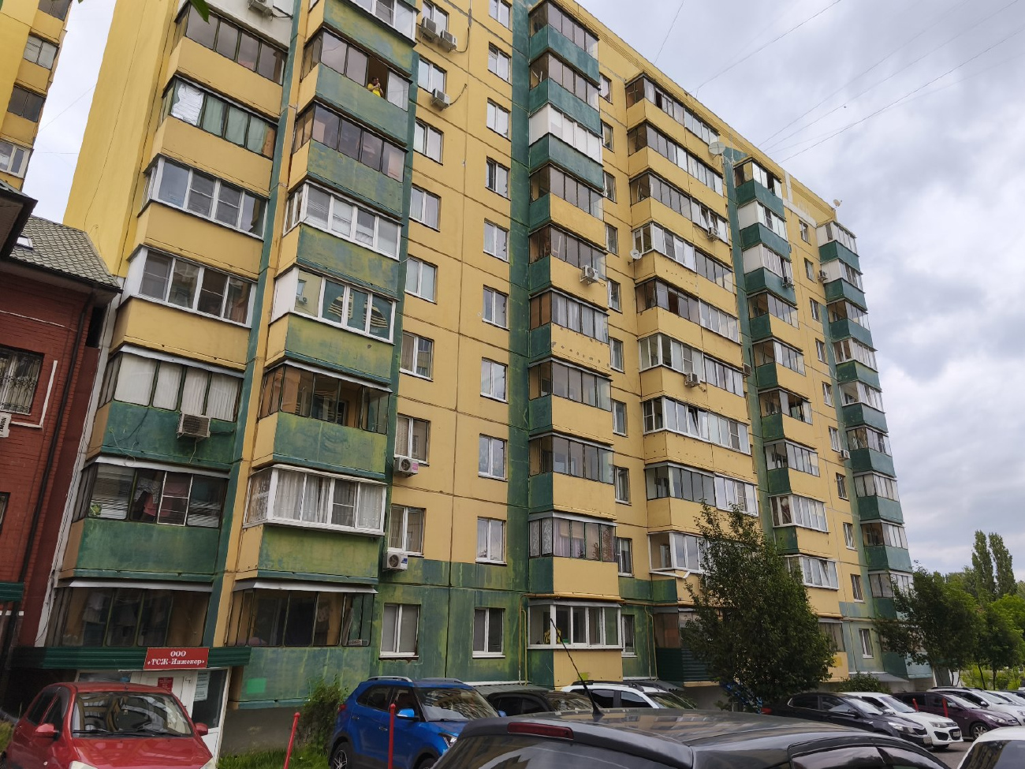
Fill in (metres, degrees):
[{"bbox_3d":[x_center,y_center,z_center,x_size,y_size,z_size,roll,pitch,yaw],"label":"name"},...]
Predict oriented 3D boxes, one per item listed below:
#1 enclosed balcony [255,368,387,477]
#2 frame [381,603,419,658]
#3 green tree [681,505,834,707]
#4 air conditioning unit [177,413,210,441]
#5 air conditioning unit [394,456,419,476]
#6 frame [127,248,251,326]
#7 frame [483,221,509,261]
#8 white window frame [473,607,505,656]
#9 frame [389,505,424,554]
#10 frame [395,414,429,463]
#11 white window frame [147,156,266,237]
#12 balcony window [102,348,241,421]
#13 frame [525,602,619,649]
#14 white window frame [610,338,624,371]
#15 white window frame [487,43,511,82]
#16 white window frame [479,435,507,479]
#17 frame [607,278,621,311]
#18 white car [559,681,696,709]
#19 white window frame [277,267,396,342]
[{"bbox_3d":[-5.000,1.148,18.344,3.190,2.650,1.200,17,-26,-37],"label":"enclosed balcony"},{"bbox_3d":[-3.152,6.933,19.178,1.220,1.410,0.160,17,-26,-38],"label":"frame"},{"bbox_3d":[8.614,8.038,24.116,4.800,7.400,4.700,17,-26,-37],"label":"green tree"},{"bbox_3d":[-8.117,1.086,17.358,0.700,0.530,0.290,17,-26,-38],"label":"air conditioning unit"},{"bbox_3d":[-3.215,2.482,20.587,0.720,0.440,0.280,16,-24,-39],"label":"air conditioning unit"},{"bbox_3d":[-8.694,-2.448,18.605,3.050,1.430,0.840,17,-26,-38],"label":"frame"},{"bbox_3d":[-0.607,-5.397,25.763,1.260,1.440,0.150,17,-26,-38],"label":"frame"},{"bbox_3d":[-0.732,7.662,21.017,1.250,1.430,0.150,17,-26,-38],"label":"white window frame"},{"bbox_3d":[-3.123,4.314,20.139,1.220,1.410,0.160,17,-26,-38],"label":"frame"},{"bbox_3d":[-3.136,1.738,21.374,1.230,1.390,0.130,16,-24,-39],"label":"frame"},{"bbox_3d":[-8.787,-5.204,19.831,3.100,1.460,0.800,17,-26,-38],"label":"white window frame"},{"bbox_3d":[-8.063,0.224,16.244,2.760,1.180,1.220,16,-24,-39],"label":"balcony window"},{"bbox_3d":[2.177,8.250,23.319,3.380,1.430,1.180,16,-24,-39],"label":"frame"},{"bbox_3d":[4.277,-1.303,28.907,1.220,1.410,0.160,17,-26,-38],"label":"white window frame"},{"bbox_3d":[-0.522,-13.461,28.671,1.270,1.450,0.150,17,-26,-38],"label":"white window frame"},{"bbox_3d":[-0.680,2.533,23.431,1.230,1.400,0.130,16,-24,-39],"label":"white window frame"},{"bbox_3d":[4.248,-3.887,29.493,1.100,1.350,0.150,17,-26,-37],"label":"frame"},{"bbox_3d":[2.980,7.720,15.450,1.820,1.680,4.300,19,-27,-41],"label":"white car"},{"bbox_3d":[-4.999,-2.082,19.636,3.230,1.370,0.920,17,-26,-38],"label":"white window frame"}]

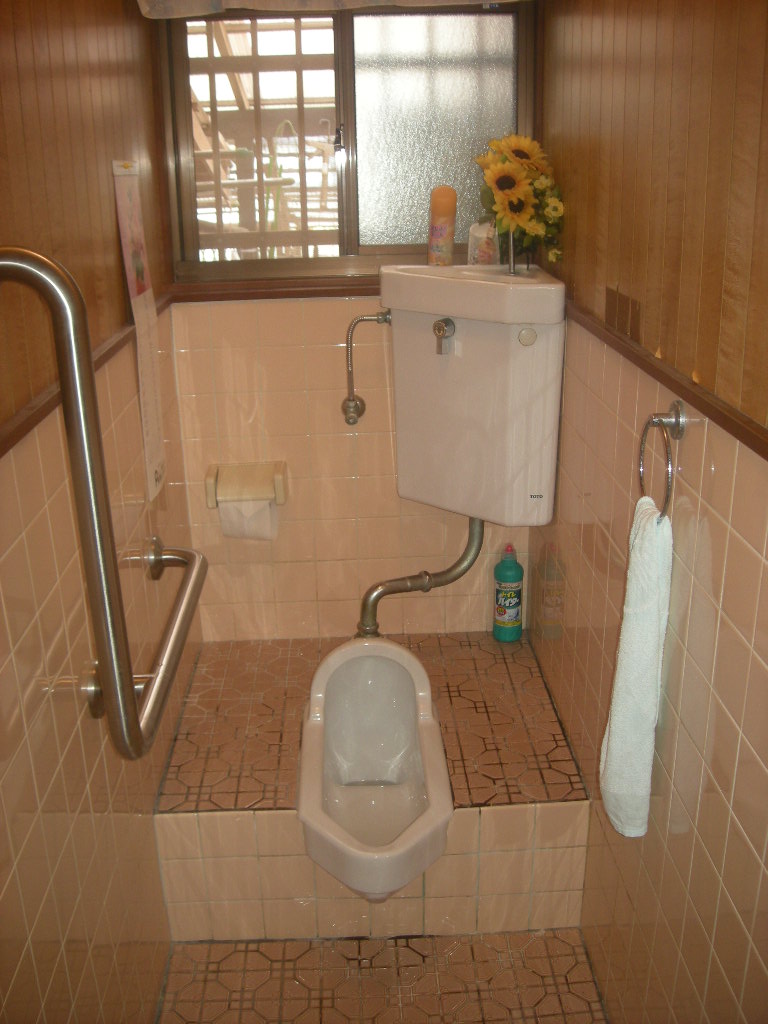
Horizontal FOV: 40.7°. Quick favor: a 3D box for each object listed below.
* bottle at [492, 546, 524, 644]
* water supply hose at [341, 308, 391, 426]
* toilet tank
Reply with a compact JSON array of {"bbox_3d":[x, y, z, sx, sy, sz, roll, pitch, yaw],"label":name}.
[{"bbox_3d":[0.289,0.188,2.386,0.068,0.245,0.066,1,21,6],"label":"bottle"},{"bbox_3d":[-0.041,-0.307,2.188,0.110,0.250,0.075,-2,21,-1],"label":"water supply hose"},{"bbox_3d":[0.166,-0.240,2.081,0.330,0.472,0.315,-2,21,-1],"label":"toilet tank"}]

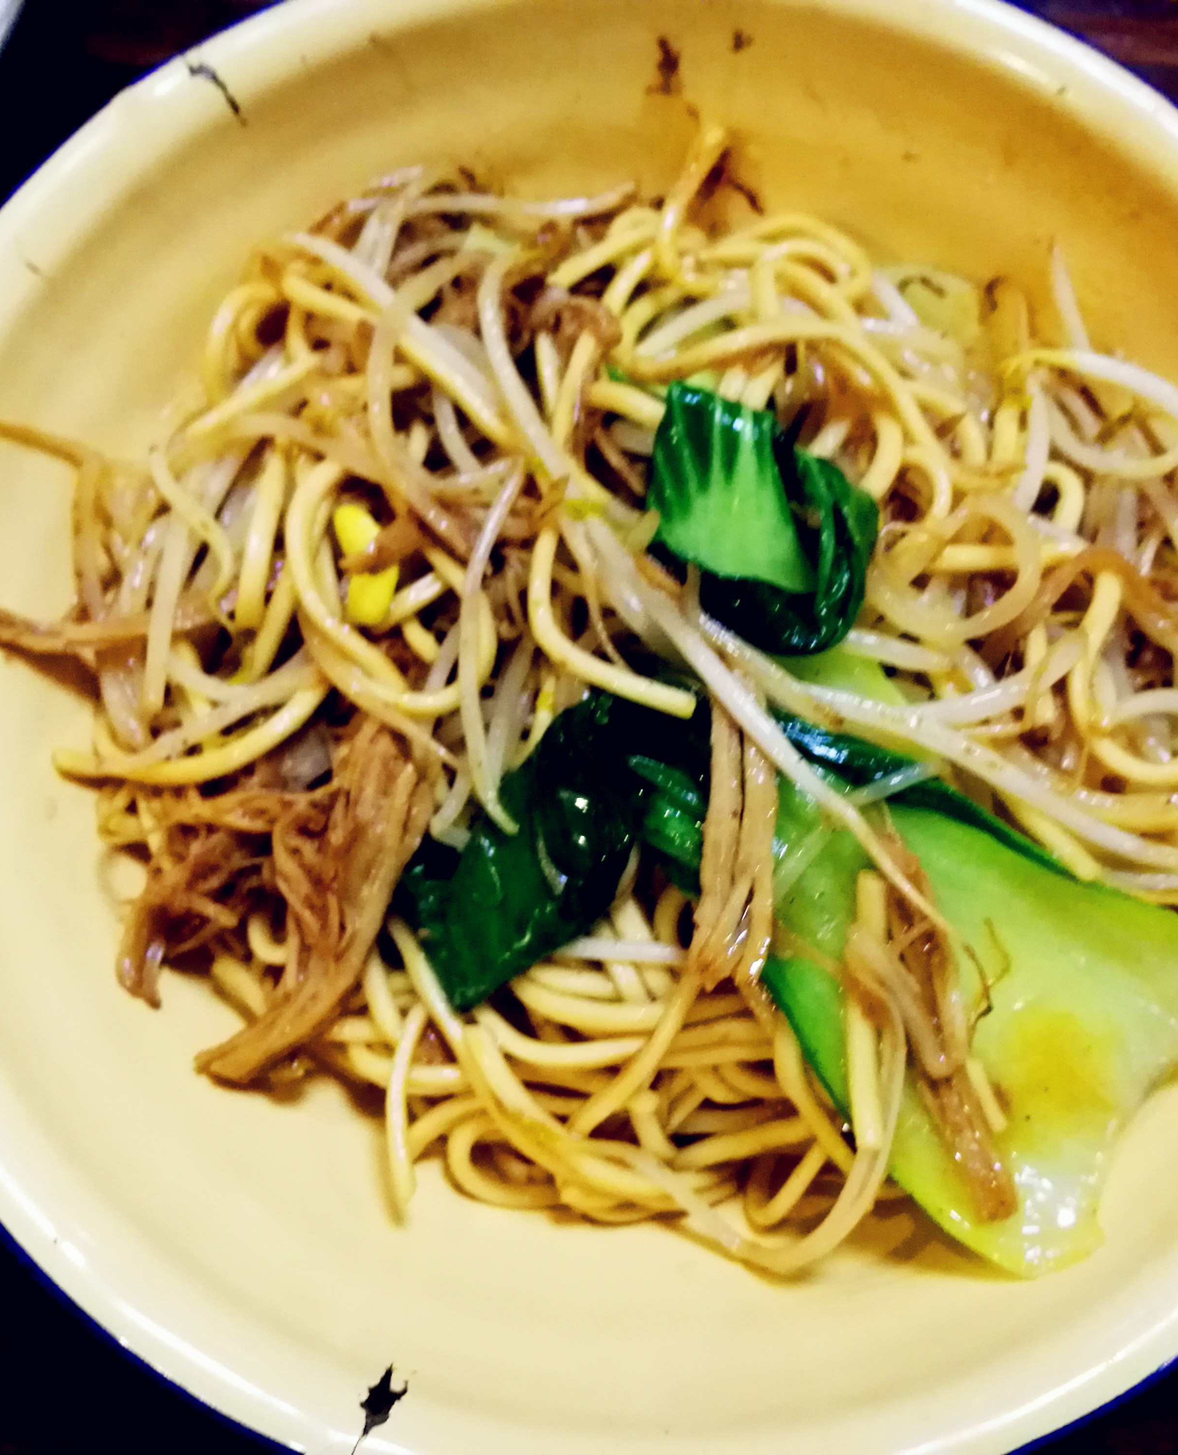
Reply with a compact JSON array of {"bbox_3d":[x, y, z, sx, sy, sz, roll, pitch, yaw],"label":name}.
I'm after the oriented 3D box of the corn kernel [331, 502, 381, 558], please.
[{"bbox_3d":[-0.031,-0.027,0.205,0.006,0.005,0.008,-27,77,-7],"label":"corn kernel"}]

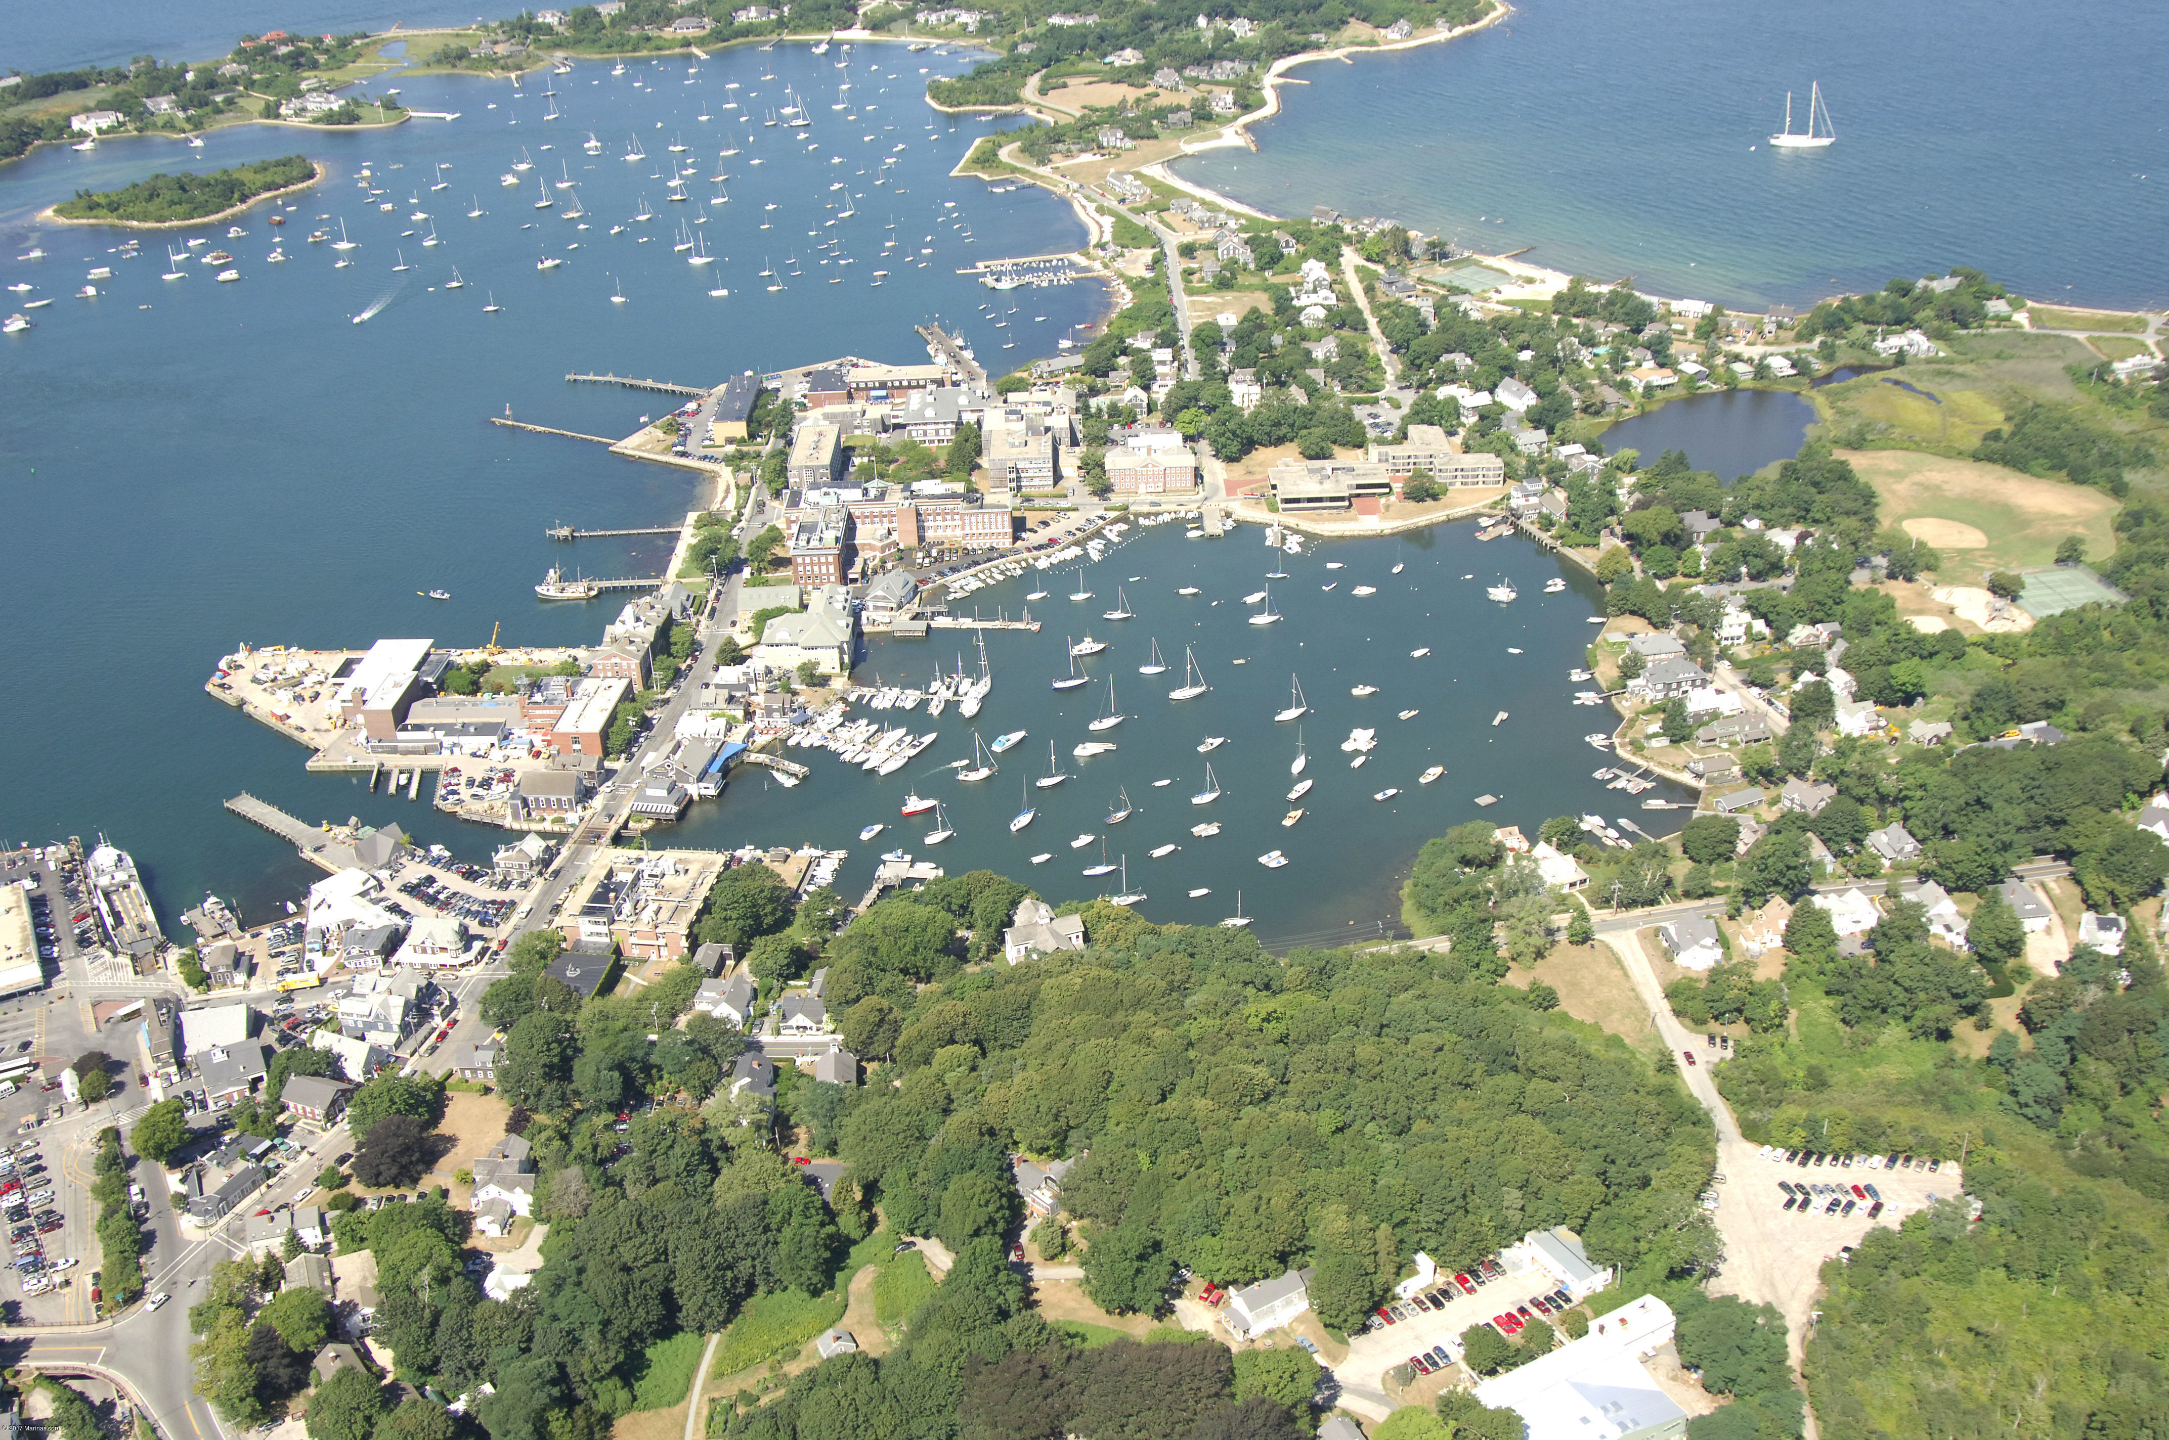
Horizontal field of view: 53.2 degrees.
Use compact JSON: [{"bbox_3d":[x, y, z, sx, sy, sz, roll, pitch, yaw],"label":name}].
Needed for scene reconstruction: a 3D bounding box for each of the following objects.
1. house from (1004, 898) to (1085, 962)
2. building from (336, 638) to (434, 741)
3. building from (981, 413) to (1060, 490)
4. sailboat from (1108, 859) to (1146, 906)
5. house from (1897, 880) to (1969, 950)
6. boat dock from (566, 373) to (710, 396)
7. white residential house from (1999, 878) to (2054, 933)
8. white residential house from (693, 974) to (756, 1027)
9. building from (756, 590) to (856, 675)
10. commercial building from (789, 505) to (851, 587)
[{"bbox_3d":[-10.750,56.430,576.690,20.000,10.200,18.800,-11,29,-15],"label":"house"},{"bbox_3d":[-232.510,-9.980,726.250,20.000,12.500,57.000,-2,27,2],"label":"building"},{"bbox_3d":[-26.790,-113.690,908.380,29.500,13.800,58.000,-2,27,2],"label":"building"},{"bbox_3d":[11.470,44.420,600.210,10.000,15.000,3.200,-11,28,-15],"label":"sailboat"},{"bbox_3d":[225.070,51.370,572.670,10.600,9.300,21.000,-4,28,-2],"label":"house"},{"bbox_3d":[-219.770,-163.550,1061.880,82.660,4.000,4.200,9,29,21],"label":"boat dock"},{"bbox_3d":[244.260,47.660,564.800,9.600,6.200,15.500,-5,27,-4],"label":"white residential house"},{"bbox_3d":[-93.620,72.720,559.560,13.160,7.930,12.990,1,27,7],"label":"white residential house"},{"bbox_3d":[-97.100,-33.460,769.050,27.690,17.110,49.130,-2,27,1],"label":"building"},{"bbox_3d":[-101.910,-68.010,841.920,17.750,14.250,48.610,-3,27,0],"label":"commercial building"}]

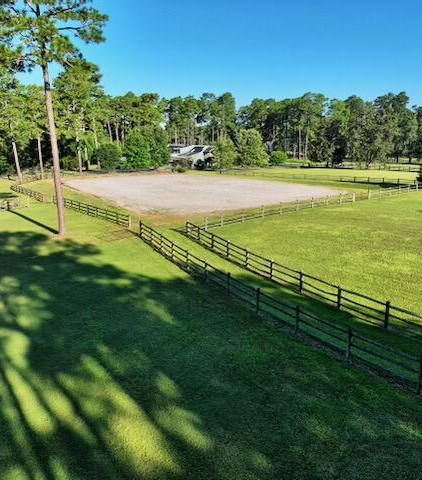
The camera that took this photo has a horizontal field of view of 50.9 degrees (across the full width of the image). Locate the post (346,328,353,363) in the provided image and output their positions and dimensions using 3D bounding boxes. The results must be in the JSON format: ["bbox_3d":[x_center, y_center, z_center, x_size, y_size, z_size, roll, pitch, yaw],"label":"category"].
[{"bbox_3d":[5.029,3.817,16.058,0.130,1.250,0.130,-7,13,-32],"label":"post"}]

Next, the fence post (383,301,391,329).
[{"bbox_3d":[7.610,3.241,19.113,0.130,1.156,0.130,-7,13,-32],"label":"fence post"}]

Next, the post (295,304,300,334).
[{"bbox_3d":[3.587,3.344,18.415,0.130,1.200,0.130,-6,13,-29],"label":"post"}]

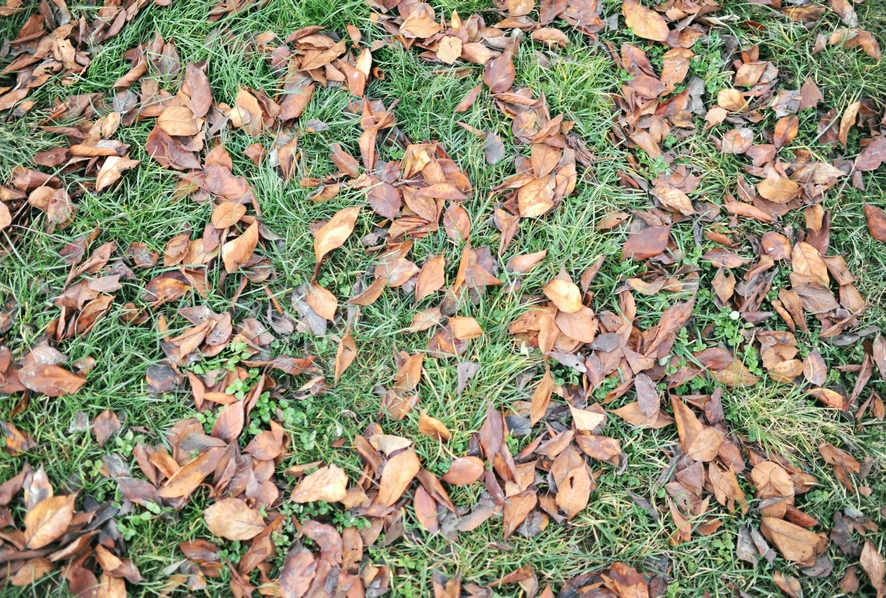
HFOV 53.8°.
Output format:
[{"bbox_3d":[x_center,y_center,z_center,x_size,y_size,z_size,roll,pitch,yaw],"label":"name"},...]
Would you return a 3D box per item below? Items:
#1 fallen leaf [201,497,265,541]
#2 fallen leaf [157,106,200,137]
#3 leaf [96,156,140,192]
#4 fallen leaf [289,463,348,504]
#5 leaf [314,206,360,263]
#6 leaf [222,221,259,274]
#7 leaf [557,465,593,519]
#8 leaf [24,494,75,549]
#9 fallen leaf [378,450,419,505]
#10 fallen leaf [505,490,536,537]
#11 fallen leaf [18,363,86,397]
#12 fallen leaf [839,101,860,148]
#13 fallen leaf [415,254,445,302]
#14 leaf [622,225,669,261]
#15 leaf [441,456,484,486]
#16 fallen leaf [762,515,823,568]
[{"bbox_3d":[-0.304,0.323,1.278,0.094,0.018,0.058,11,64,6],"label":"fallen leaf"},{"bbox_3d":[-0.485,-0.328,1.609,0.081,0.018,0.066,2,63,1],"label":"fallen leaf"},{"bbox_3d":[-0.592,-0.229,1.559,0.052,0.022,0.092,38,69,17],"label":"leaf"},{"bbox_3d":[-0.185,0.284,1.298,0.086,0.020,0.061,-24,66,-12],"label":"fallen leaf"},{"bbox_3d":[-0.184,-0.115,1.500,0.044,0.028,0.129,27,66,13],"label":"leaf"},{"bbox_3d":[-0.342,-0.090,1.492,0.047,0.025,0.110,19,66,9],"label":"leaf"},{"bbox_3d":[0.202,0.291,1.314,0.044,0.020,0.086,18,66,8],"label":"leaf"},{"bbox_3d":[-0.575,0.323,1.278,0.062,0.020,0.097,33,68,15],"label":"leaf"},{"bbox_3d":[-0.065,0.270,1.324,0.044,0.020,0.098,21,67,10],"label":"fallen leaf"},{"bbox_3d":[0.107,0.311,1.284,0.040,0.020,0.085,31,67,15],"label":"fallen leaf"},{"bbox_3d":[-0.619,0.128,1.377,0.111,0.020,0.051,7,63,4],"label":"fallen leaf"},{"bbox_3d":[0.747,-0.319,1.599,0.024,0.025,0.114,24,67,11],"label":"fallen leaf"},{"bbox_3d":[-0.021,-0.035,1.466,0.043,0.020,0.098,24,67,11],"label":"fallen leaf"},{"bbox_3d":[0.347,-0.096,1.491,0.110,0.020,0.049,-33,67,-15],"label":"leaf"},{"bbox_3d":[0.032,0.262,1.328,0.066,0.018,0.041,-17,66,-8],"label":"leaf"},{"bbox_3d":[0.514,0.350,1.287,0.094,0.025,0.051,24,67,11],"label":"fallen leaf"}]

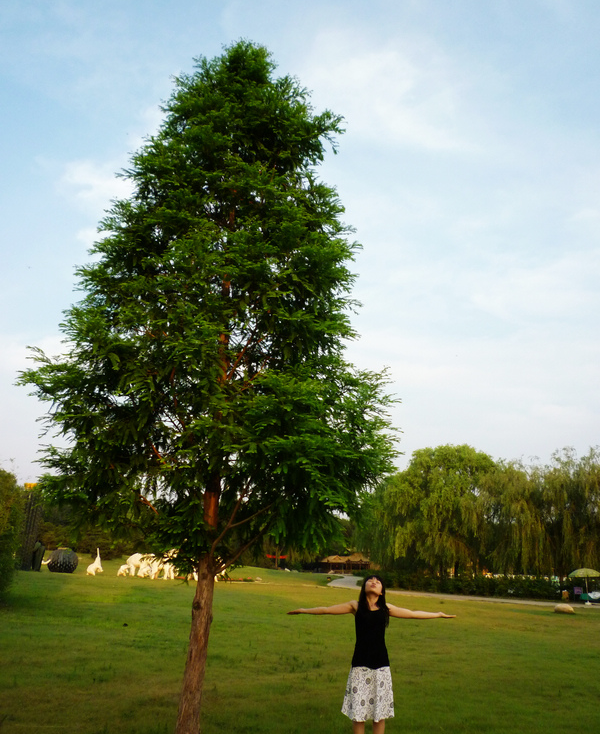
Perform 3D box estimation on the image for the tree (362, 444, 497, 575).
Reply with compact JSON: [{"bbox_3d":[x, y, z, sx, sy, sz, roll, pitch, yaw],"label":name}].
[{"bbox_3d":[11.157,12.773,57.755,11.550,12.310,10.970,-1,-17,11],"label":"tree"}]

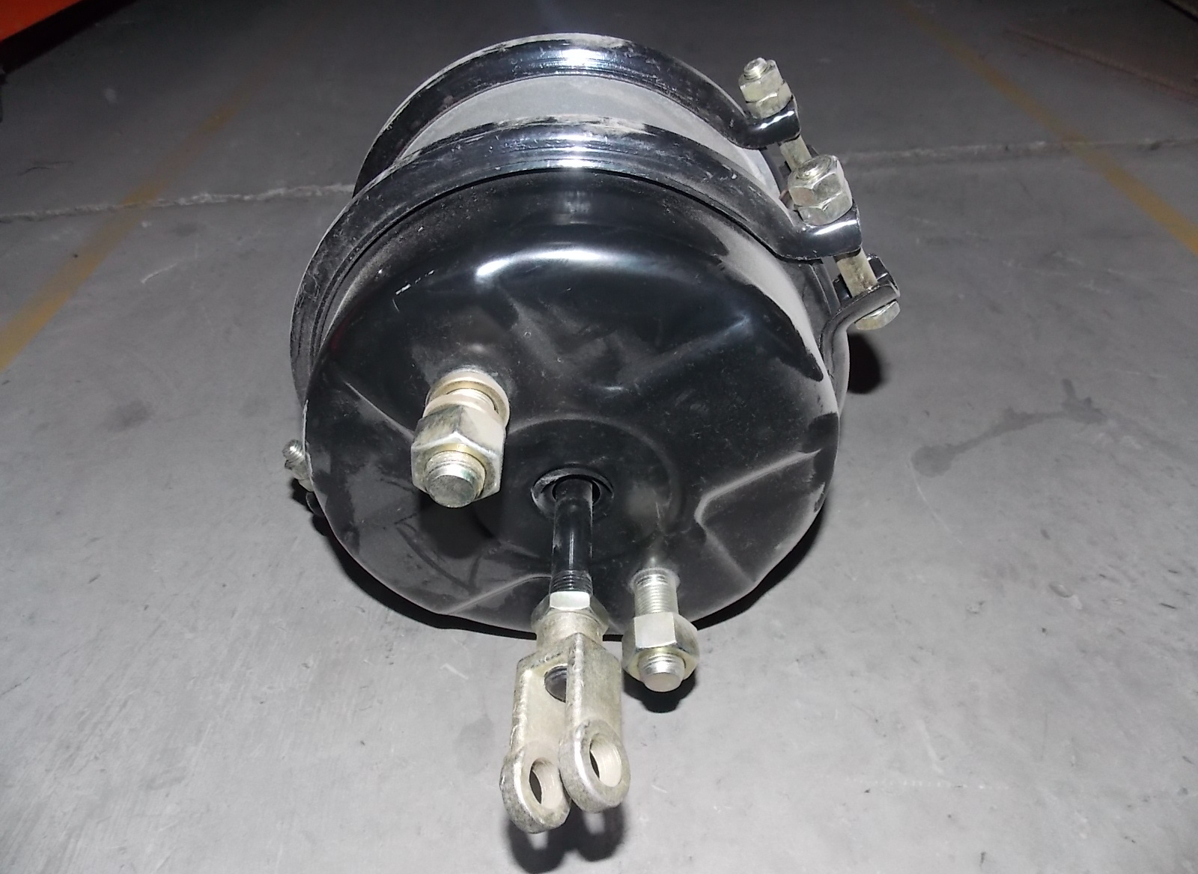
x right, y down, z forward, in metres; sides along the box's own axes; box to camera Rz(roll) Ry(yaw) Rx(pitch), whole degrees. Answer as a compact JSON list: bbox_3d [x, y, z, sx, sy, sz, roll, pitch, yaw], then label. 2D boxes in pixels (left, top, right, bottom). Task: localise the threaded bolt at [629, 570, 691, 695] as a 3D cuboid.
[{"bbox_3d":[0.023,0.073,0.301,0.018,0.018,0.044,-9,43,8],"label":"threaded bolt"}]

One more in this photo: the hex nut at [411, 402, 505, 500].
[{"bbox_3d":[-0.039,0.005,0.224,0.024,0.028,0.014,5,43,-5],"label":"hex nut"}]

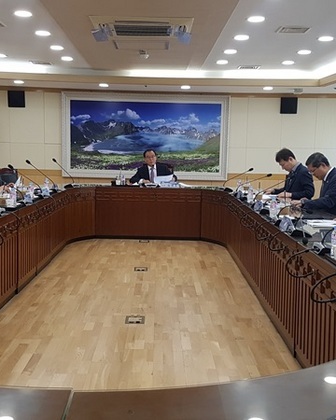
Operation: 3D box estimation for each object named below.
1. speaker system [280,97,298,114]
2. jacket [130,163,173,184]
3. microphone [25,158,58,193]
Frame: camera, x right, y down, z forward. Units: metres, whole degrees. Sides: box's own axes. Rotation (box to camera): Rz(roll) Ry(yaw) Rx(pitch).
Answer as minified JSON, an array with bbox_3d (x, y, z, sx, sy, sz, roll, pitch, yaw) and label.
[{"bbox_3d":[2.292,-1.968,7.936,0.325,0.325,0.200,1,8,-1],"label":"speaker system"},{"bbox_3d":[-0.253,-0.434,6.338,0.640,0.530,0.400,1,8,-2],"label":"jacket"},{"bbox_3d":[-1.547,-0.409,5.204,0.390,0.400,0.110,2,8,9],"label":"microphone"}]

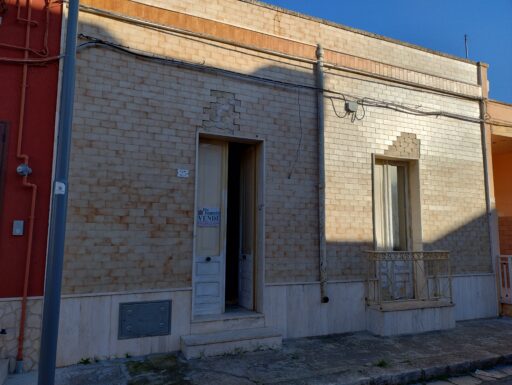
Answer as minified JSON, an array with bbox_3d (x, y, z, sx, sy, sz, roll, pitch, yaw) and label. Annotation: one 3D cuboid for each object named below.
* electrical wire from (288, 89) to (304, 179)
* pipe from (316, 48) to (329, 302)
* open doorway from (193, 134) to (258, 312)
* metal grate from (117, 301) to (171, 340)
[{"bbox_3d":[0.681,-1.027,6.332,0.255,1.626,0.030,3,-8,-23],"label":"electrical wire"},{"bbox_3d":[1.140,-0.410,6.396,0.120,4.526,0.130,3,-8,-23],"label":"pipe"},{"bbox_3d":[-0.441,0.541,5.867,1.104,2.740,0.340,3,-8,-23],"label":"open doorway"},{"bbox_3d":[-1.506,1.742,5.070,0.699,0.472,0.035,3,-8,-23],"label":"metal grate"}]

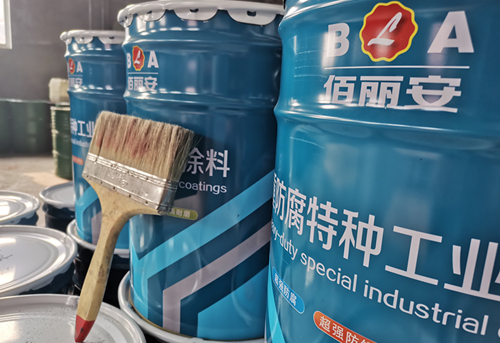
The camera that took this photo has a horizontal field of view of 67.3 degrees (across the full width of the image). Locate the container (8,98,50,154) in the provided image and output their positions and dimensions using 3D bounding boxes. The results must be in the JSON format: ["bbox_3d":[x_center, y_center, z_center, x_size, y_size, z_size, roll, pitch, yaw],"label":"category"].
[{"bbox_3d":[-3.590,-0.711,6.070,0.600,0.880,0.600,4,11,0],"label":"container"}]

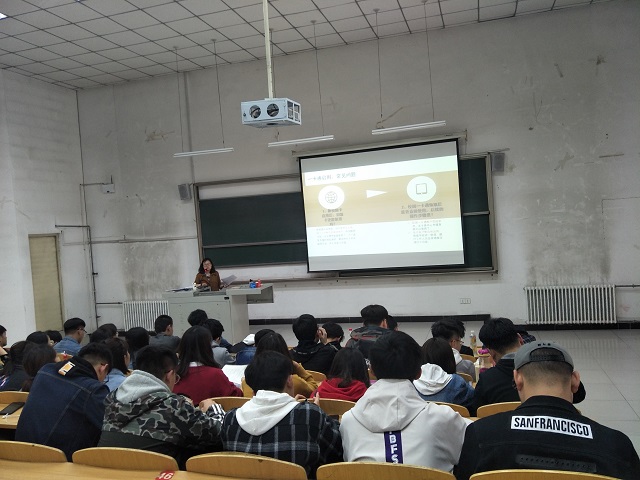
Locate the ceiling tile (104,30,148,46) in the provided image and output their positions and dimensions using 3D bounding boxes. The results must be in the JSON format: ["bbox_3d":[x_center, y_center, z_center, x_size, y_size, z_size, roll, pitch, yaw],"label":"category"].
[{"bbox_3d":[-3.351,-3.476,7.665,0.600,0.020,0.600,-3,4,16],"label":"ceiling tile"}]

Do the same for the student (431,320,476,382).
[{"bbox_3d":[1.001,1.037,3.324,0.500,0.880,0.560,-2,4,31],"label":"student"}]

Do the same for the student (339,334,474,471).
[{"bbox_3d":[0.402,0.934,1.895,0.510,1.200,0.700,-3,4,16],"label":"student"}]

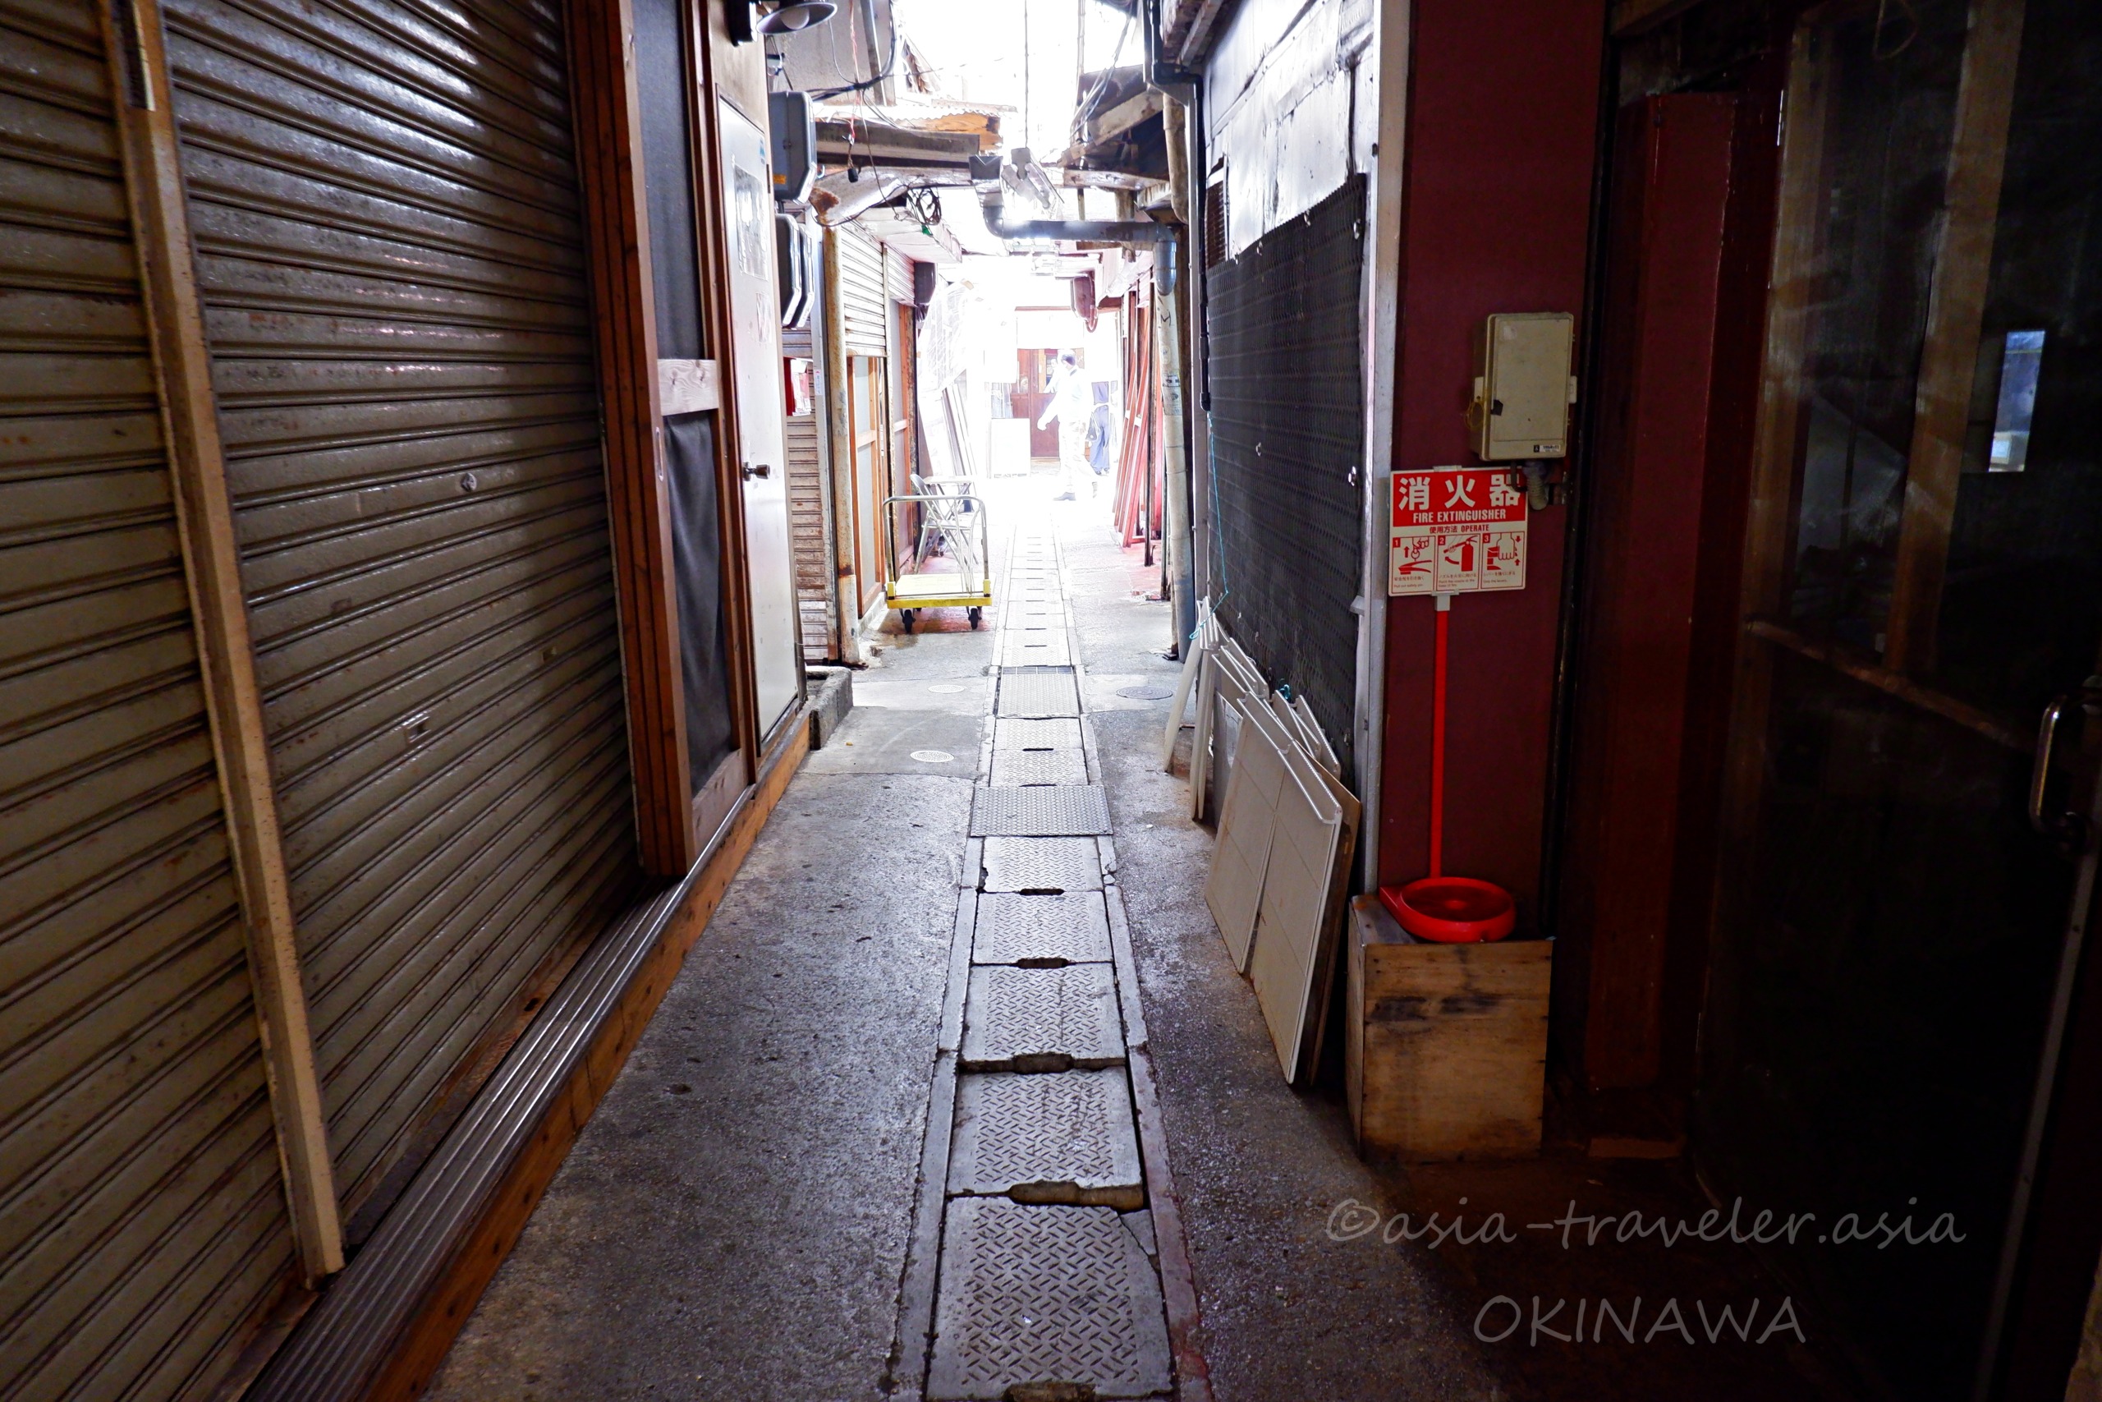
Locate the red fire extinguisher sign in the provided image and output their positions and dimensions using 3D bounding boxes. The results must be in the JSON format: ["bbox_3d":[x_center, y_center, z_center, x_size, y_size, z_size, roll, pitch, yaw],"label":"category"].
[{"bbox_3d":[0.749,-0.309,2.457,0.246,0.228,0.012,1,14,7],"label":"red fire extinguisher sign"}]

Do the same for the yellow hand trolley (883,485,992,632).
[{"bbox_3d":[-0.665,-0.876,8.142,0.600,0.810,0.890,-1,14,-1],"label":"yellow hand trolley"}]

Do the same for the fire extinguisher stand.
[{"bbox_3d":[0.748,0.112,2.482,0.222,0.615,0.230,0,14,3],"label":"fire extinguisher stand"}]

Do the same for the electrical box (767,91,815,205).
[{"bbox_3d":[-1.096,-2.270,5.578,0.200,0.415,0.250,-1,14,-1],"label":"electrical box"}]

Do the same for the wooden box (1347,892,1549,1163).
[{"bbox_3d":[0.754,0.625,2.602,0.343,0.437,0.236,0,14,4],"label":"wooden box"}]

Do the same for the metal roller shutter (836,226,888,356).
[{"bbox_3d":[-1.177,-2.564,8.571,0.060,0.700,2.350,-1,14,-1],"label":"metal roller shutter"}]

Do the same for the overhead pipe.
[{"bbox_3d":[0.110,-2.461,6.610,1.000,0.430,0.160,-1,14,-1],"label":"overhead pipe"}]

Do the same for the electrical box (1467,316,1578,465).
[{"bbox_3d":[0.839,-0.556,2.399,0.165,0.255,0.095,-1,14,-1],"label":"electrical box"}]

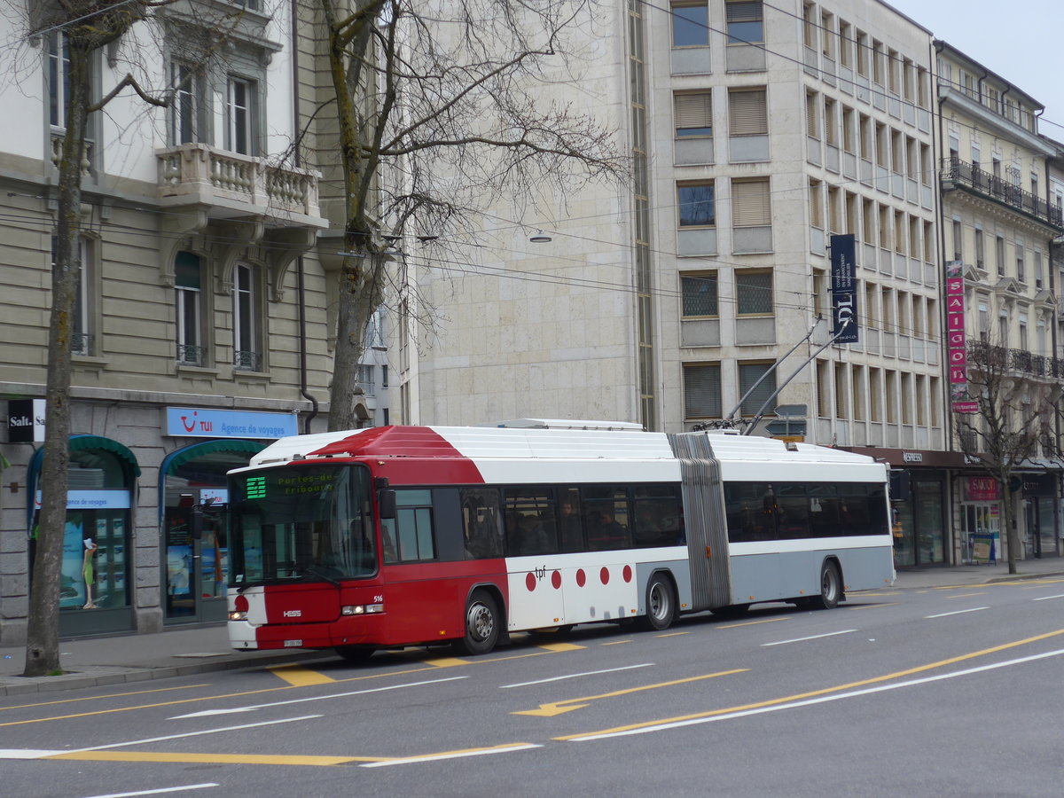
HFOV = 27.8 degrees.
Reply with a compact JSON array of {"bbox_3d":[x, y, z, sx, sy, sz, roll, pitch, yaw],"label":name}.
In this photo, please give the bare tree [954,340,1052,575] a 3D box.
[{"bbox_3d":[15.347,1.889,70.000,3.150,7.600,3.150,-2,-3,0],"label":"bare tree"}]

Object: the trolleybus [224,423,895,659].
[{"bbox_3d":[1.517,2.123,36.321,2.680,3.380,18.000,-4,-4,31],"label":"trolleybus"}]

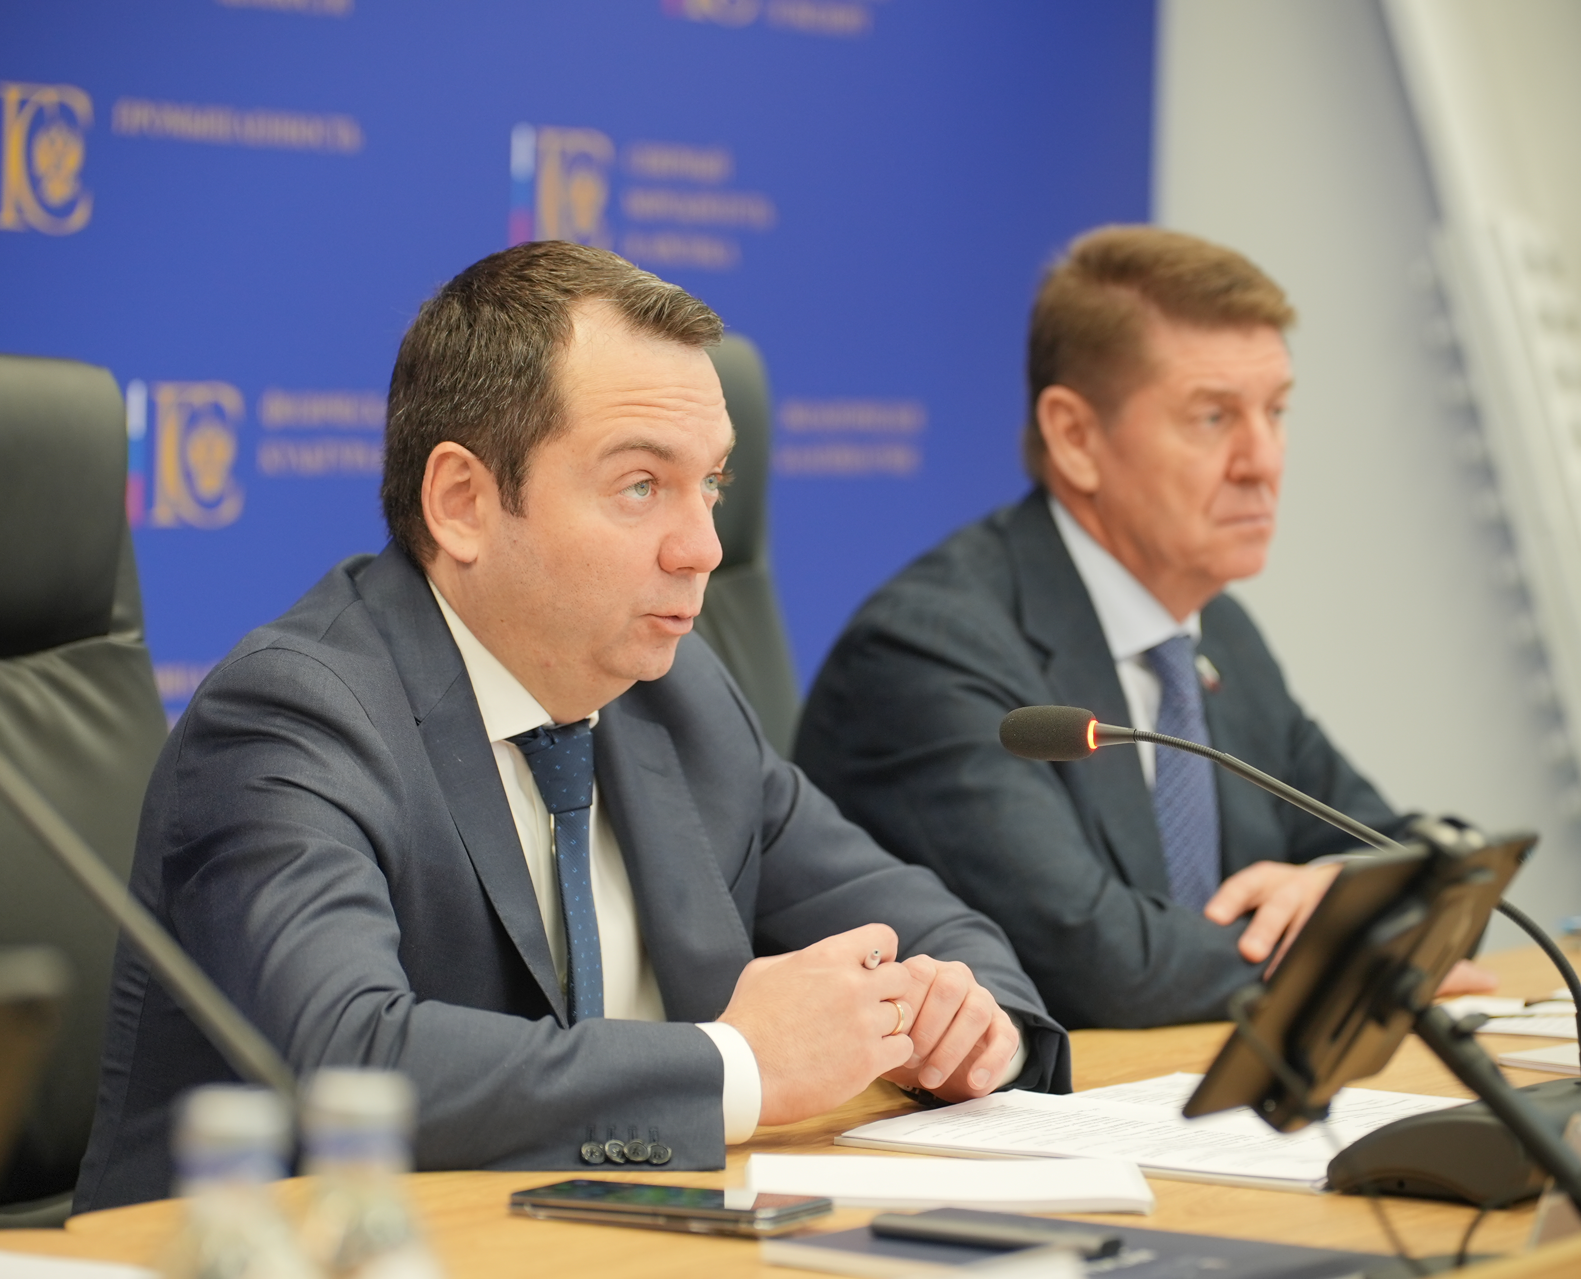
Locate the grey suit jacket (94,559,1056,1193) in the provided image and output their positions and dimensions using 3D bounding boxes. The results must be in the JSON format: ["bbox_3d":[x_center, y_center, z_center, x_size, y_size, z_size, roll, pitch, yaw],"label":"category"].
[{"bbox_3d":[-0.128,0.226,2.900,0.510,0.570,0.570,3,3,38],"label":"grey suit jacket"}]

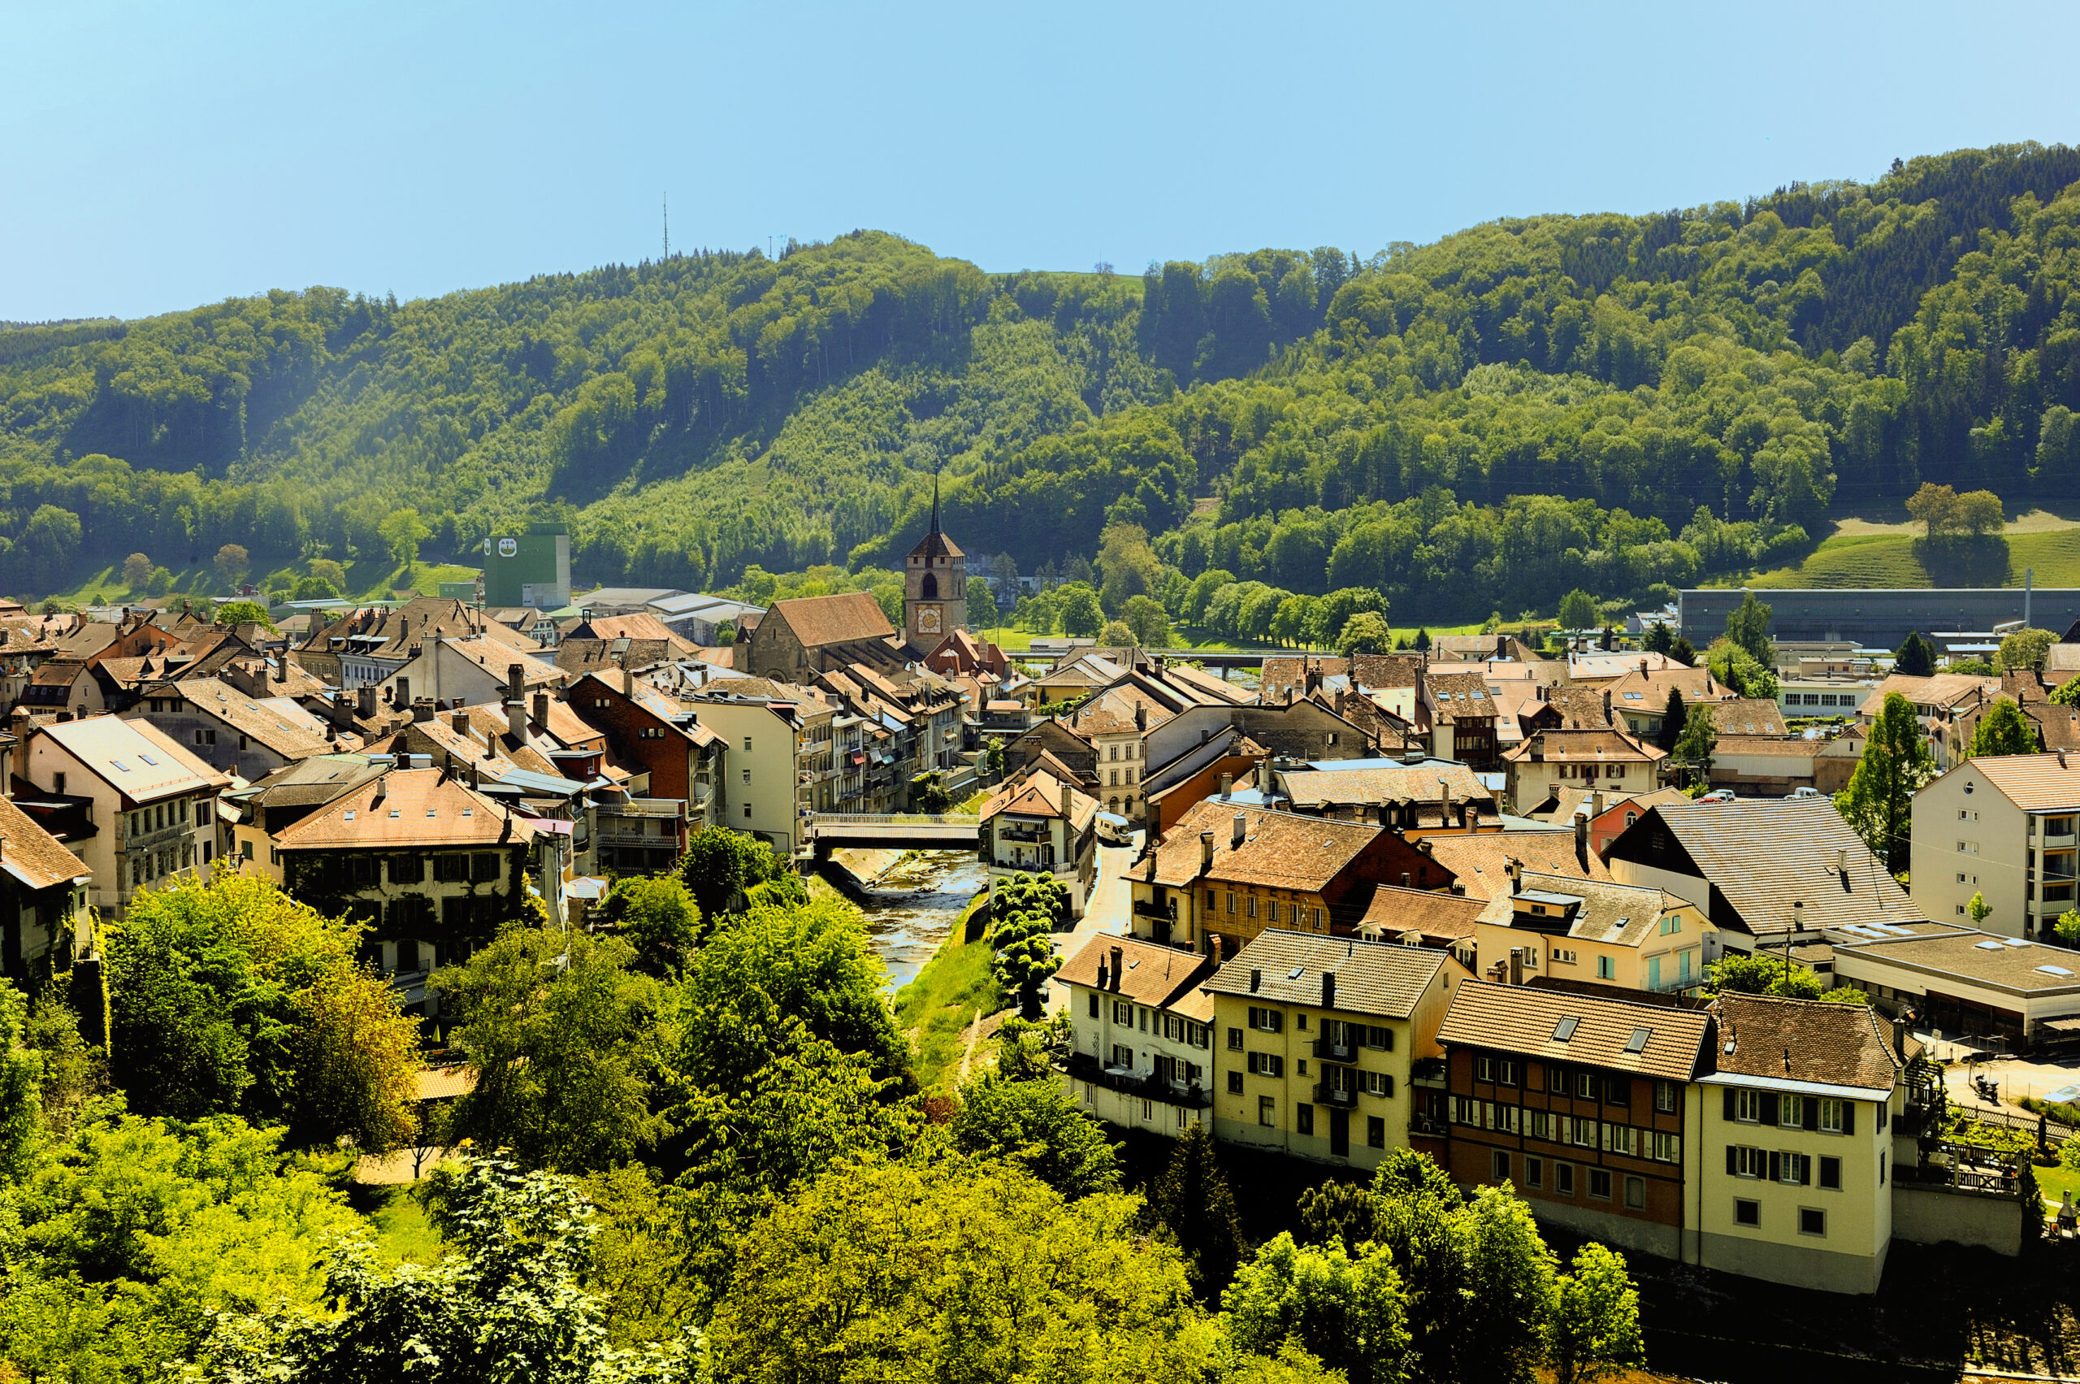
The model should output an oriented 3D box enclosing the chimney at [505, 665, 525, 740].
[{"bbox_3d":[-44.210,1.010,205.240,1.450,6.570,1.200,0,4,10],"label":"chimney"}]

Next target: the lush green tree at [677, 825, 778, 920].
[{"bbox_3d":[-28.220,16.480,219.340,8.920,9.070,8.920,-1,4,-7],"label":"lush green tree"}]

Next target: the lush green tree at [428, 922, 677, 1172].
[{"bbox_3d":[-28.390,20.870,141.000,13.380,13.620,12.710,-1,5,0],"label":"lush green tree"}]

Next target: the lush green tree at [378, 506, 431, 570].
[{"bbox_3d":[-240.960,-58.300,920.920,19.940,24.580,19.940,-2,4,-15],"label":"lush green tree"}]

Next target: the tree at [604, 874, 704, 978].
[{"bbox_3d":[-28.110,17.370,177.000,7.240,7.600,7.240,-1,5,0],"label":"tree"}]

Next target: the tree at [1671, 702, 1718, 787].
[{"bbox_3d":[84.190,7.070,312.430,5.740,11.460,5.740,1,4,15],"label":"tree"}]

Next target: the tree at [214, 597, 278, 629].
[{"bbox_3d":[-199.820,-15.480,610.630,15.620,16.900,15.620,-2,4,-18],"label":"tree"}]

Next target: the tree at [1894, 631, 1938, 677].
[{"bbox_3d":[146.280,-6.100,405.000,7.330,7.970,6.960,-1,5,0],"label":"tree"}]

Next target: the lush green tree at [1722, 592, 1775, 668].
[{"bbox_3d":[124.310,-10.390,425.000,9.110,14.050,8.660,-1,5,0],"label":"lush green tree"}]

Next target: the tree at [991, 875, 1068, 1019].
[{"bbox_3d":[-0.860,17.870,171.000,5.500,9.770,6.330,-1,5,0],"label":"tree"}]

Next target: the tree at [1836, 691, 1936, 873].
[{"bbox_3d":[81.960,9.380,235.710,9.110,18.960,9.110,1,5,19],"label":"tree"}]

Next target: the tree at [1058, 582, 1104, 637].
[{"bbox_3d":[8.710,-17.420,520.000,10.110,12.010,10.110,-1,5,0],"label":"tree"}]

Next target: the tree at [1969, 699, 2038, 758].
[{"bbox_3d":[103.460,8.710,260.610,7.170,16.250,7.170,1,5,22],"label":"tree"}]

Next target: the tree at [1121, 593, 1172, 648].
[{"bbox_3d":[21.980,-14.480,497.000,10.320,11.110,10.320,-1,5,0],"label":"tree"}]

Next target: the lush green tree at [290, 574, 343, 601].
[{"bbox_3d":[-247.720,-31.720,830.640,17.440,17.230,17.440,-2,4,-17],"label":"lush green tree"}]

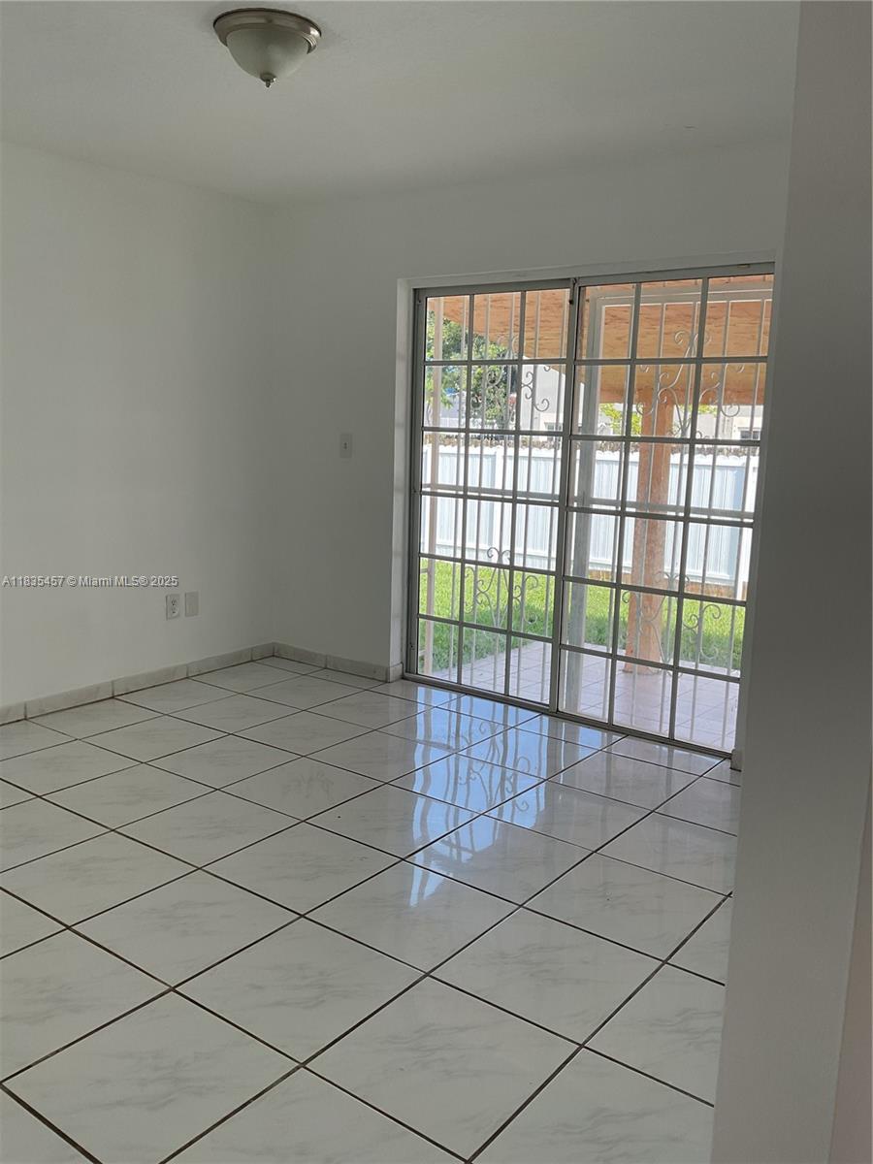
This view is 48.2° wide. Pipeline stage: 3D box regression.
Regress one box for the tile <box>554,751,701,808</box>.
[{"bbox_3d":[0.750,0.782,3.860,0.440,0.012,0.440,9,13,36],"label":"tile"}]

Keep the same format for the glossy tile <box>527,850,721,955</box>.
[{"bbox_3d":[0.563,0.952,2.891,0.440,0.012,0.440,9,13,36],"label":"glossy tile"}]

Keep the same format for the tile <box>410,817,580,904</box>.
[{"bbox_3d":[0.210,0.906,3.193,0.448,0.010,0.448,9,13,36],"label":"tile"}]

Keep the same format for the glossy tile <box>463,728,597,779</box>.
[{"bbox_3d":[0.400,0.733,4.173,0.448,0.010,0.448,9,13,36],"label":"glossy tile"}]

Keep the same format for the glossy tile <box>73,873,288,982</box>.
[{"bbox_3d":[-0.691,0.955,2.717,0.440,0.012,0.440,9,13,36],"label":"glossy tile"}]

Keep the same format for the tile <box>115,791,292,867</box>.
[{"bbox_3d":[-0.785,0.851,3.377,0.448,0.010,0.448,9,13,36],"label":"tile"}]

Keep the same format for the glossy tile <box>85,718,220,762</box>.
[{"bbox_3d":[-1.234,0.683,4.292,0.447,0.010,0.447,9,13,36],"label":"glossy tile"}]

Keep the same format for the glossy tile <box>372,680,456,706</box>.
[{"bbox_3d":[-0.098,0.568,4.936,0.440,0.012,0.265,9,13,36],"label":"glossy tile"}]

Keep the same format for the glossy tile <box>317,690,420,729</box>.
[{"bbox_3d":[-0.320,0.621,4.712,0.448,0.010,0.448,9,13,36],"label":"glossy tile"}]

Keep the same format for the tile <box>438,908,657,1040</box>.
[{"bbox_3d":[0.291,1.010,2.539,0.440,0.012,0.440,9,13,36],"label":"tile"}]

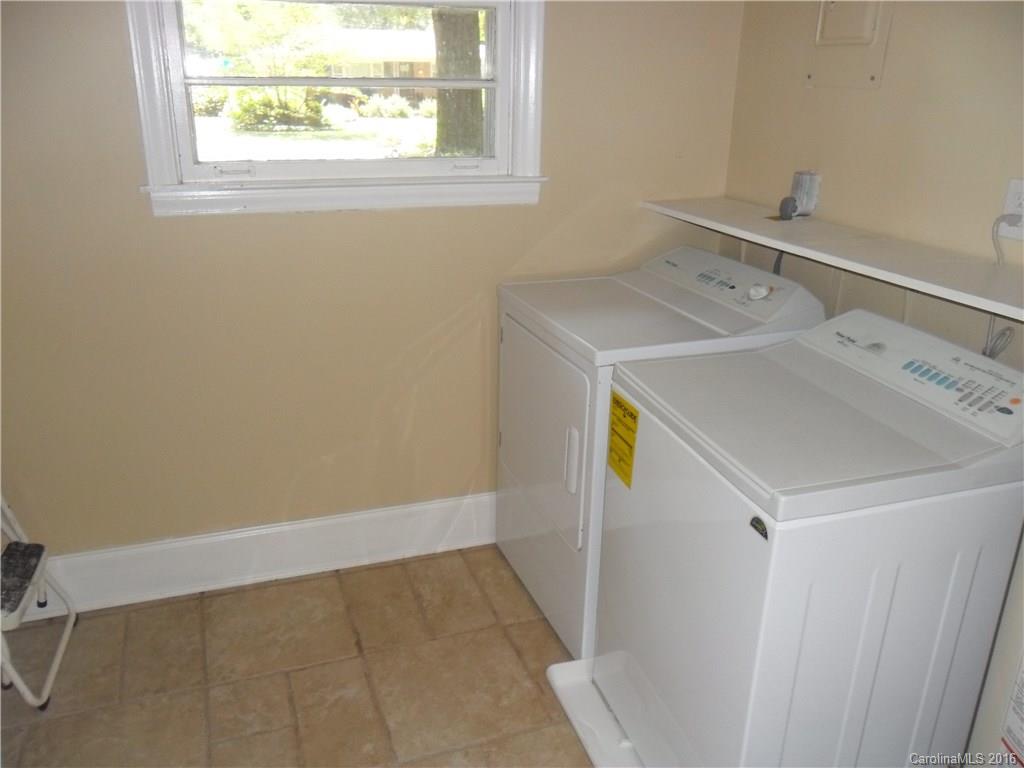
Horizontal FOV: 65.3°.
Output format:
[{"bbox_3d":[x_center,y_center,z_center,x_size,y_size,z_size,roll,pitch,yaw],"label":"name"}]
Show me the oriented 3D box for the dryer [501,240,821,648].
[{"bbox_3d":[0.391,0.156,2.438,0.695,1.023,0.686,-7,22,-20],"label":"dryer"}]

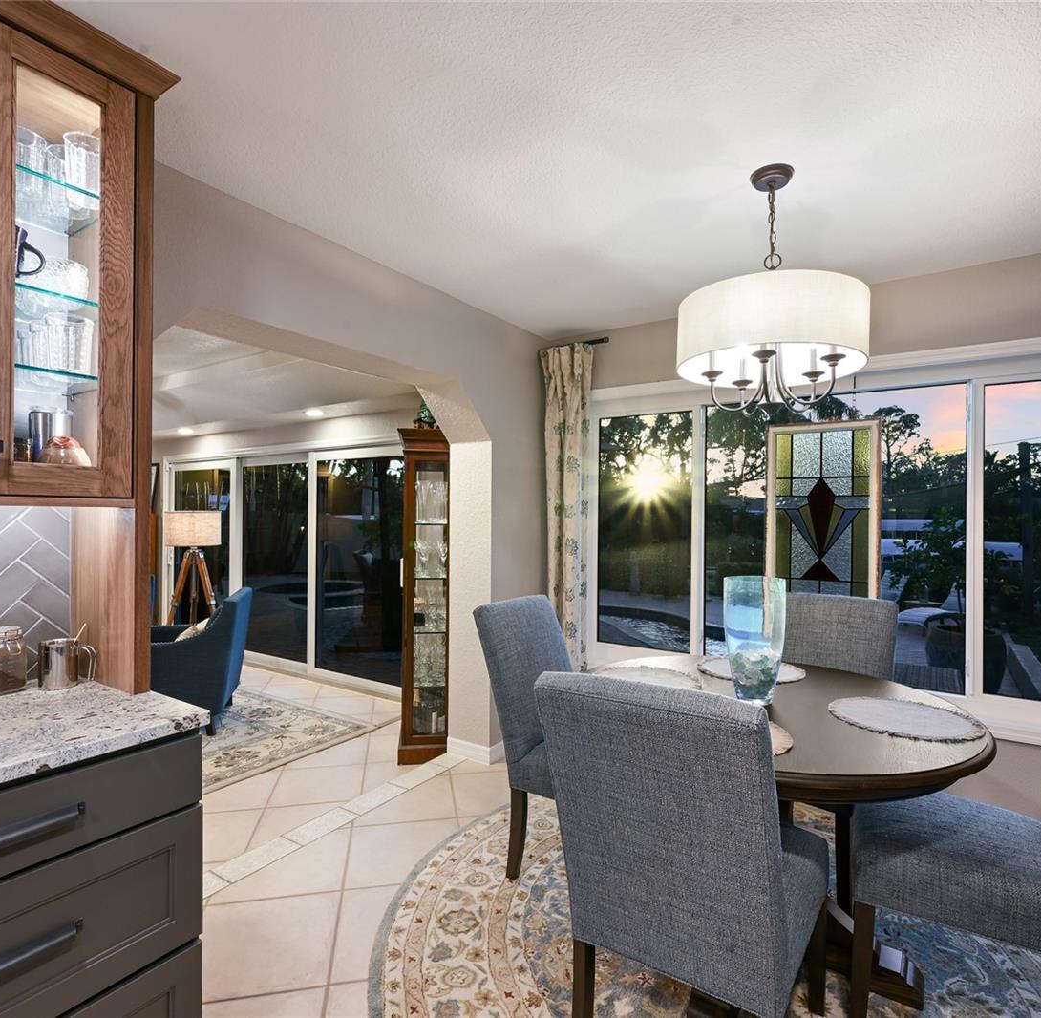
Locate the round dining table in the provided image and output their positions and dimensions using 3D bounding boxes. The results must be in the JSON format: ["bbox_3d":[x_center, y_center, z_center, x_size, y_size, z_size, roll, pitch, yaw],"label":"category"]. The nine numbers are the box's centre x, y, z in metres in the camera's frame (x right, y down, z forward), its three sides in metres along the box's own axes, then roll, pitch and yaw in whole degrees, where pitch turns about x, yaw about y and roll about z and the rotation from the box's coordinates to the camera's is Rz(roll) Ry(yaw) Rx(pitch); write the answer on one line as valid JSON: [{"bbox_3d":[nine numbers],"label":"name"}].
[{"bbox_3d":[0.776,1.005,1.946,1.220,0.762,1.220,0,0,35],"label":"round dining table"}]

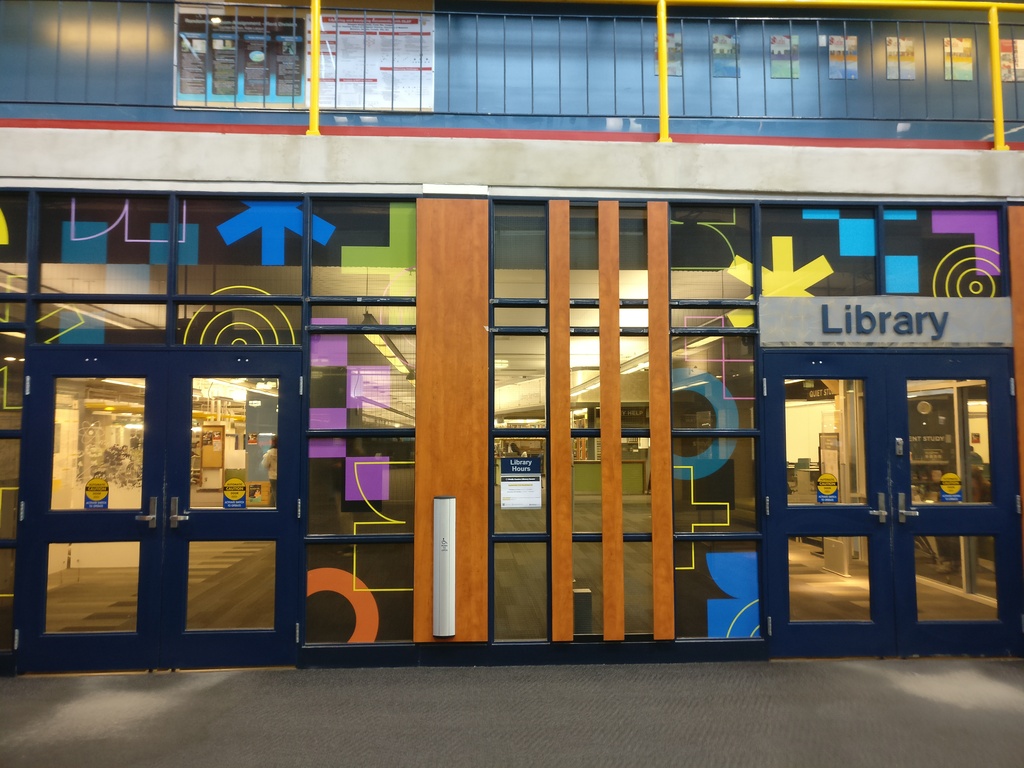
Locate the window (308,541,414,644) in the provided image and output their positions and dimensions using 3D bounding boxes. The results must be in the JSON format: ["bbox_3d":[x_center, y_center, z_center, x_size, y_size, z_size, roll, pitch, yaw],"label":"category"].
[{"bbox_3d":[-1.033,1.424,5.655,0.738,0.682,0.050,0,-4,-3],"label":"window"}]

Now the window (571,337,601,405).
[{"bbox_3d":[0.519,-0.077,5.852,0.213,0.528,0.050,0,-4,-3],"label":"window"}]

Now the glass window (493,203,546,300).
[{"bbox_3d":[0.061,-0.945,5.887,0.377,0.696,0.050,0,-4,-3],"label":"glass window"}]

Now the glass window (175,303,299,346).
[{"bbox_3d":[-1.887,-0.409,5.732,0.850,0.300,0.050,0,-4,-3],"label":"glass window"}]

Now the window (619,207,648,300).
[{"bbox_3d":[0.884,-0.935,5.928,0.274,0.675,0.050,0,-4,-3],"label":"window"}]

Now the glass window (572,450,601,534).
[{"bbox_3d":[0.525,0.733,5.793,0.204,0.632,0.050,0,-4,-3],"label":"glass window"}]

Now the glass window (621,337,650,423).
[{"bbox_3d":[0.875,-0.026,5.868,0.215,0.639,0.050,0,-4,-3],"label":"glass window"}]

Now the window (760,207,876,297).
[{"bbox_3d":[2.228,-0.962,6.008,0.854,0.678,0.050,0,-4,-3],"label":"window"}]

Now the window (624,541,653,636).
[{"bbox_3d":[0.880,1.421,5.759,0.204,0.643,0.050,0,-4,-3],"label":"window"}]

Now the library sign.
[{"bbox_3d":[2.689,-0.447,5.925,1.858,0.368,0.070,0,-4,-3],"label":"library sign"}]

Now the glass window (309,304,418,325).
[{"bbox_3d":[-1.034,-0.476,5.783,0.723,0.151,0.050,0,-4,-3],"label":"glass window"}]

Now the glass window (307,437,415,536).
[{"bbox_3d":[-1.031,0.701,5.694,0.726,0.673,0.050,0,-4,-3],"label":"glass window"}]

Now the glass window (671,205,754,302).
[{"bbox_3d":[1.439,-0.940,5.957,0.605,0.679,0.050,0,-4,-3],"label":"glass window"}]

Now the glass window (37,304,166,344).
[{"bbox_3d":[-2.807,-0.411,5.675,0.861,0.283,0.050,0,-4,-3],"label":"glass window"}]

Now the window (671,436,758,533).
[{"bbox_3d":[1.438,0.717,5.848,0.596,0.684,0.050,0,-4,-3],"label":"window"}]

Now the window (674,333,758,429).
[{"bbox_3d":[1.438,-0.009,5.887,0.609,0.677,0.050,0,-4,-3],"label":"window"}]

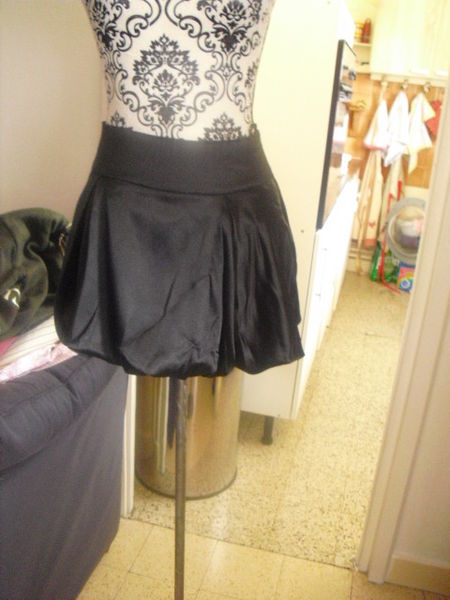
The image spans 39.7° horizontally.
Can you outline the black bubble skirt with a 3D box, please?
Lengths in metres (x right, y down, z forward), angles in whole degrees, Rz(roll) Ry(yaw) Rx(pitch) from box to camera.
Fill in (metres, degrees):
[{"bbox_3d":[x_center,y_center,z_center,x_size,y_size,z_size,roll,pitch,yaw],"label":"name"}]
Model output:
[{"bbox_3d":[-0.085,-0.105,1.151,0.465,0.400,0.360,5,18,8],"label":"black bubble skirt"}]

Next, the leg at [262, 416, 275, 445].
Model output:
[{"bbox_3d":[0.172,0.497,2.413,0.042,0.123,0.042,9,19,13],"label":"leg"}]

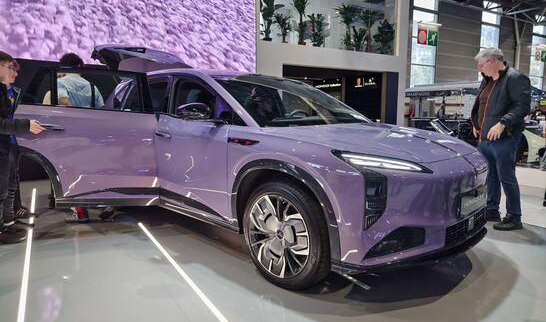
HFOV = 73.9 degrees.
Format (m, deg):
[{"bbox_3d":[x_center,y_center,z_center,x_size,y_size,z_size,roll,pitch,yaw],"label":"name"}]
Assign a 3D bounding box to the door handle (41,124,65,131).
[{"bbox_3d":[-1.961,-0.297,3.220,0.225,0.035,0.045,-2,8,-15],"label":"door handle"}]

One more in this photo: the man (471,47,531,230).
[{"bbox_3d":[2.287,-0.213,3.602,0.460,1.775,0.560,-1,8,-6],"label":"man"}]

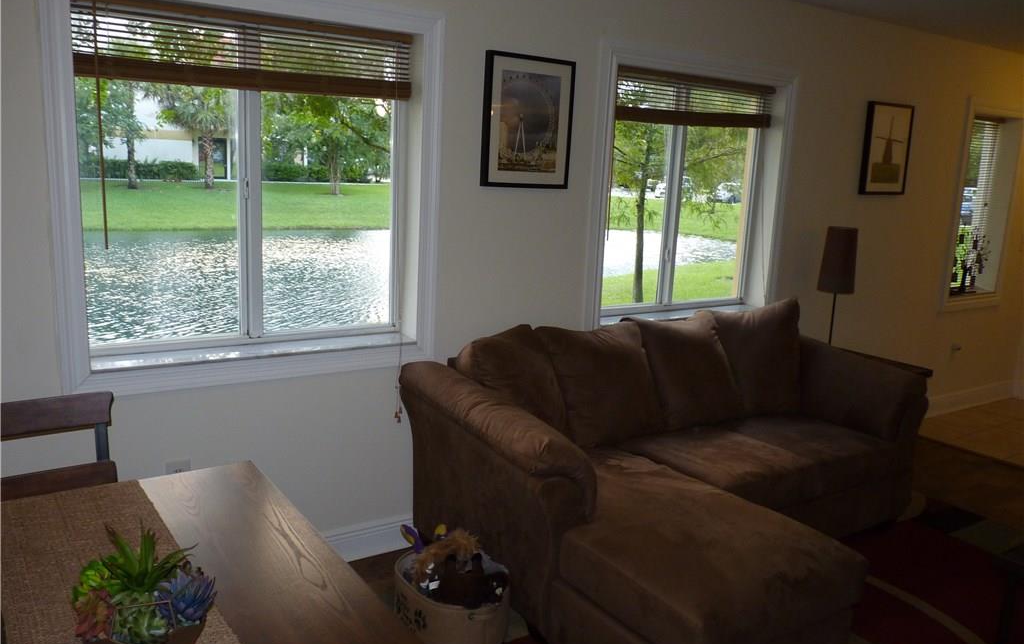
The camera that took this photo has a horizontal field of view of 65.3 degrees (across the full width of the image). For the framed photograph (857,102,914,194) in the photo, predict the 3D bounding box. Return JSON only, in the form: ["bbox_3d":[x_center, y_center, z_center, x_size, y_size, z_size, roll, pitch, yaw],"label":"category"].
[{"bbox_3d":[2.148,-0.987,4.570,0.400,0.510,0.035,-4,13,-32],"label":"framed photograph"}]

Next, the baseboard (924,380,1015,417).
[{"bbox_3d":[3.264,0.539,5.637,1.170,0.145,0.020,-4,13,-32],"label":"baseboard"}]

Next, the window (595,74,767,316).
[{"bbox_3d":[0.825,-0.601,3.989,1.100,1.180,0.150,-4,13,-32],"label":"window"}]

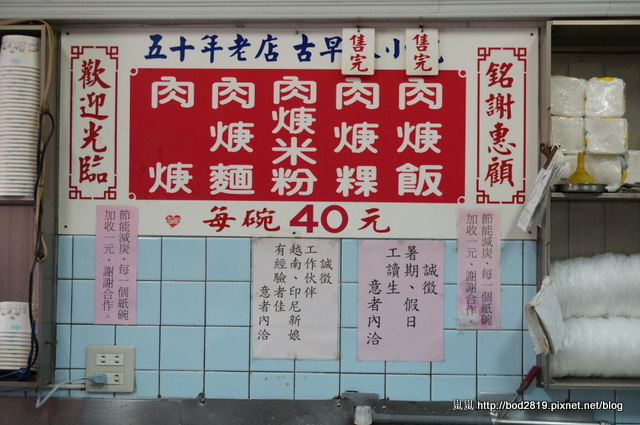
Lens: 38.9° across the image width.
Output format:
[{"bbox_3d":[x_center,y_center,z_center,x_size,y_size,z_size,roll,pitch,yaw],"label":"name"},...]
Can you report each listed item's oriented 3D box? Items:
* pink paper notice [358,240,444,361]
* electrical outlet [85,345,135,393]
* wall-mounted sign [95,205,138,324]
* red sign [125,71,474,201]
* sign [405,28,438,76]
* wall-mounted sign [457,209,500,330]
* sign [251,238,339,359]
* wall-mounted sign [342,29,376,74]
[{"bbox_3d":[0.201,0.217,2.231,0.210,0.296,0.010,1,-2,2],"label":"pink paper notice"},{"bbox_3d":[-0.519,0.387,2.244,0.119,0.113,0.018,1,-2,2],"label":"electrical outlet"},{"bbox_3d":[-0.507,0.130,2.254,0.105,0.293,0.010,1,-2,2],"label":"wall-mounted sign"},{"bbox_3d":[-0.059,-0.193,2.247,0.834,0.328,0.020,1,-2,2],"label":"red sign"},{"bbox_3d":[0.252,-0.396,2.235,0.079,0.115,0.010,1,-2,2],"label":"sign"},{"bbox_3d":[0.391,0.139,2.225,0.104,0.294,0.010,1,-2,2],"label":"wall-mounted sign"},{"bbox_3d":[-0.059,0.213,2.240,0.216,0.299,0.010,1,-2,2],"label":"sign"},{"bbox_3d":[0.095,-0.398,2.240,0.079,0.115,0.010,1,-2,2],"label":"wall-mounted sign"}]

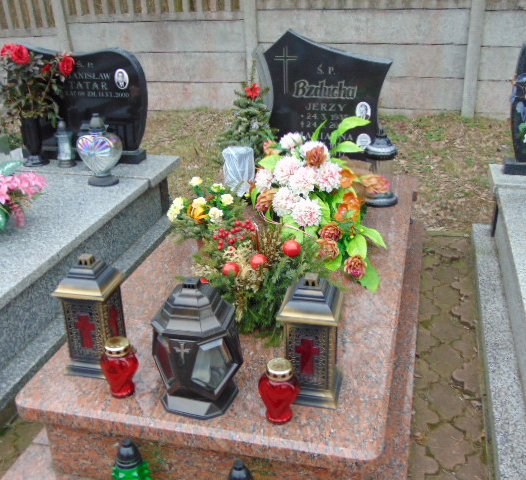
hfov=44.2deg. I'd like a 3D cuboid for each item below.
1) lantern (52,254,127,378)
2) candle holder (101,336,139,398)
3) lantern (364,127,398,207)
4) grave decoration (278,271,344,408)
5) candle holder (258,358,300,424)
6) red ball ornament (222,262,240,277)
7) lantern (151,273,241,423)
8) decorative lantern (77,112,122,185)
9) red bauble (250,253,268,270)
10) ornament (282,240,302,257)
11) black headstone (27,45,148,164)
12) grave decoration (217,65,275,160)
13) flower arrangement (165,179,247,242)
[{"bbox_3d":[-0.445,0.189,1.707,0.143,0.322,0.143,4,25,11],"label":"lantern"},{"bbox_3d":[-0.354,0.318,1.629,0.094,0.145,0.076,3,25,11],"label":"candle holder"},{"bbox_3d":[0.507,-0.317,2.778,0.148,0.326,0.148,5,25,14],"label":"lantern"},{"bbox_3d":[0.118,0.228,1.585,0.147,0.323,0.147,4,25,12],"label":"grave decoration"},{"bbox_3d":[0.041,0.354,1.526,0.095,0.145,0.076,1,24,6],"label":"candle holder"},{"bbox_3d":[-0.093,0.091,1.920,0.050,0.050,0.050,5,25,14],"label":"red ball ornament"},{"bbox_3d":[-0.161,0.241,1.575,0.212,0.322,0.212,4,25,12],"label":"lantern"},{"bbox_3d":[-0.770,-0.438,3.064,0.243,0.332,0.158,1,24,6],"label":"decorative lantern"},{"bbox_3d":[-0.011,0.062,1.864,0.051,0.051,0.051,-1,24,1],"label":"red bauble"},{"bbox_3d":[0.084,0.025,1.838,0.051,0.051,0.051,5,25,14],"label":"ornament"},{"bbox_3d":[-0.967,-0.719,3.385,0.765,0.592,0.143,5,25,14],"label":"black headstone"},{"bbox_3d":[-0.062,-0.538,3.011,0.275,0.566,0.265,5,25,14],"label":"grave decoration"},{"bbox_3d":[-0.207,-0.101,2.417,0.296,0.260,0.265,5,25,14],"label":"flower arrangement"}]

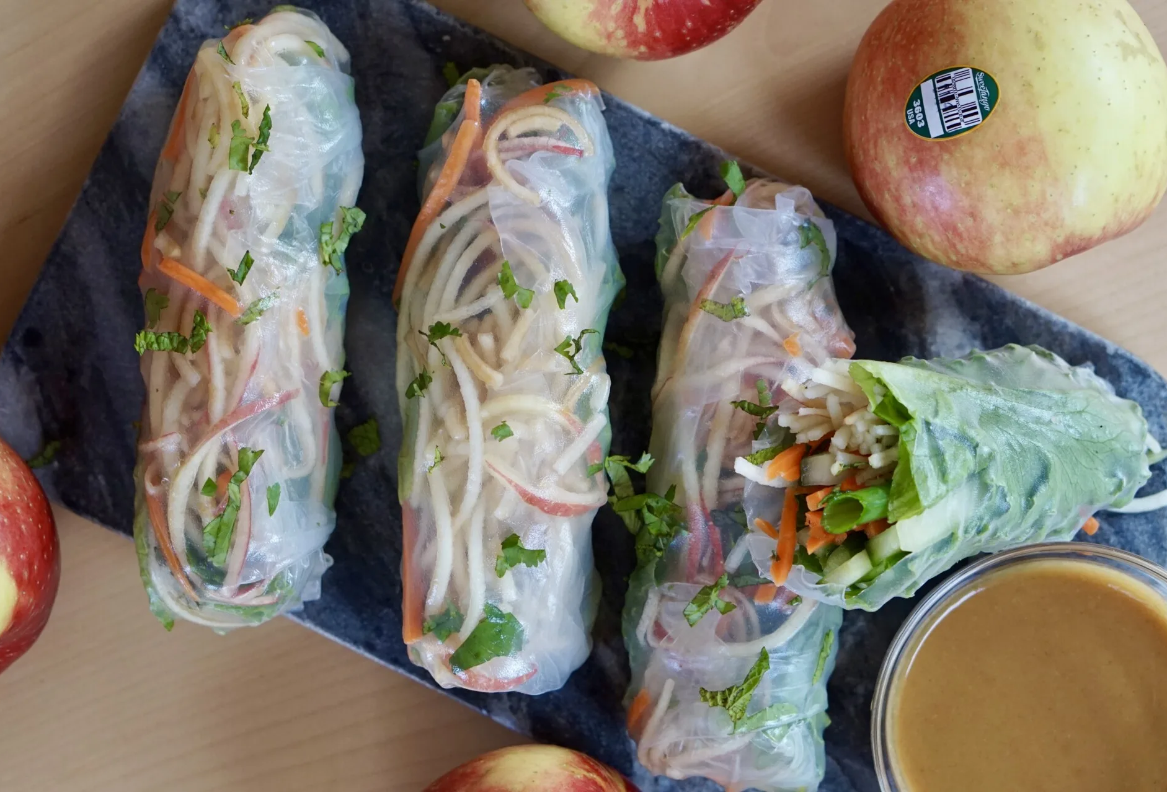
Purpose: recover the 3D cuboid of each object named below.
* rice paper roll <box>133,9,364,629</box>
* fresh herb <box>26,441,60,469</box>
[{"bbox_3d":[-0.081,-0.019,0.605,0.051,0.043,0.149,5,87,0],"label":"rice paper roll"},{"bbox_3d":[-0.136,0.015,0.624,0.011,0.003,0.003,-38,88,-2],"label":"fresh herb"}]

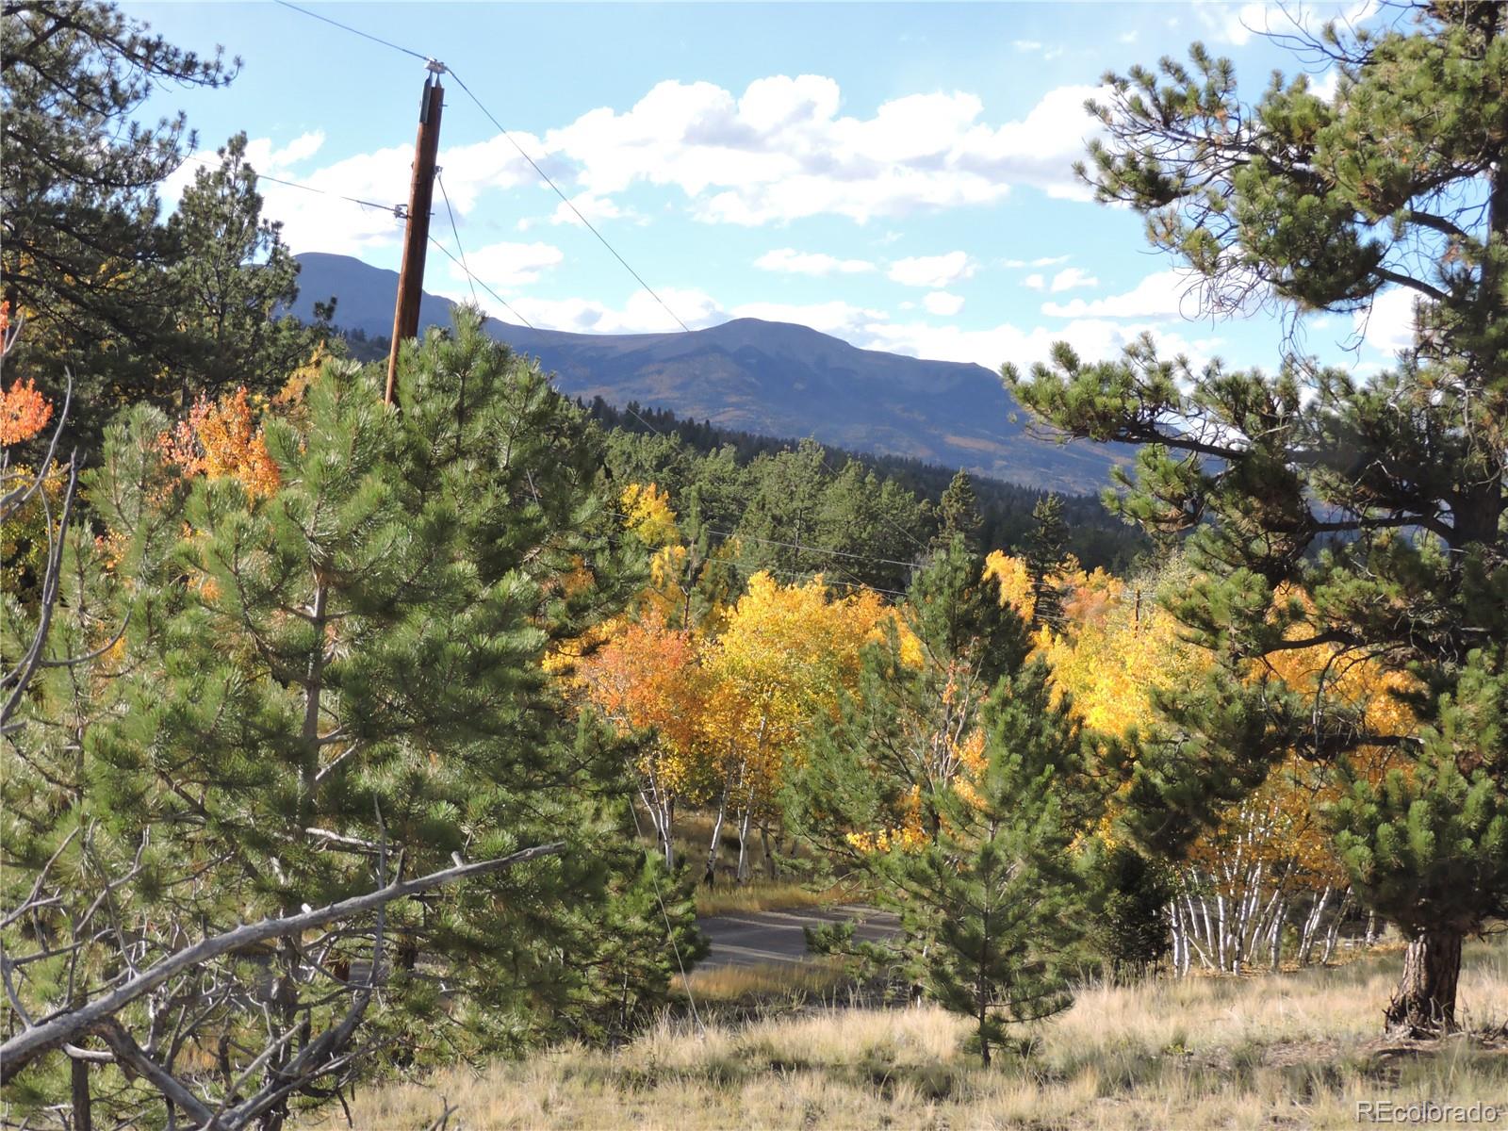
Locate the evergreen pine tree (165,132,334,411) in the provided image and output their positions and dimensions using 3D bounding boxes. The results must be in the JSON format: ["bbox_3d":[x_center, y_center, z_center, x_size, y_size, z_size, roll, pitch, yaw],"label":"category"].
[{"bbox_3d":[-9.000,-1.600,52.000,4.000,11.500,4.000,4,0,0],"label":"evergreen pine tree"}]

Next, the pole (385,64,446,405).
[{"bbox_3d":[-3.460,-0.250,28.500,0.300,8.900,0.300,7,0,0],"label":"pole"}]

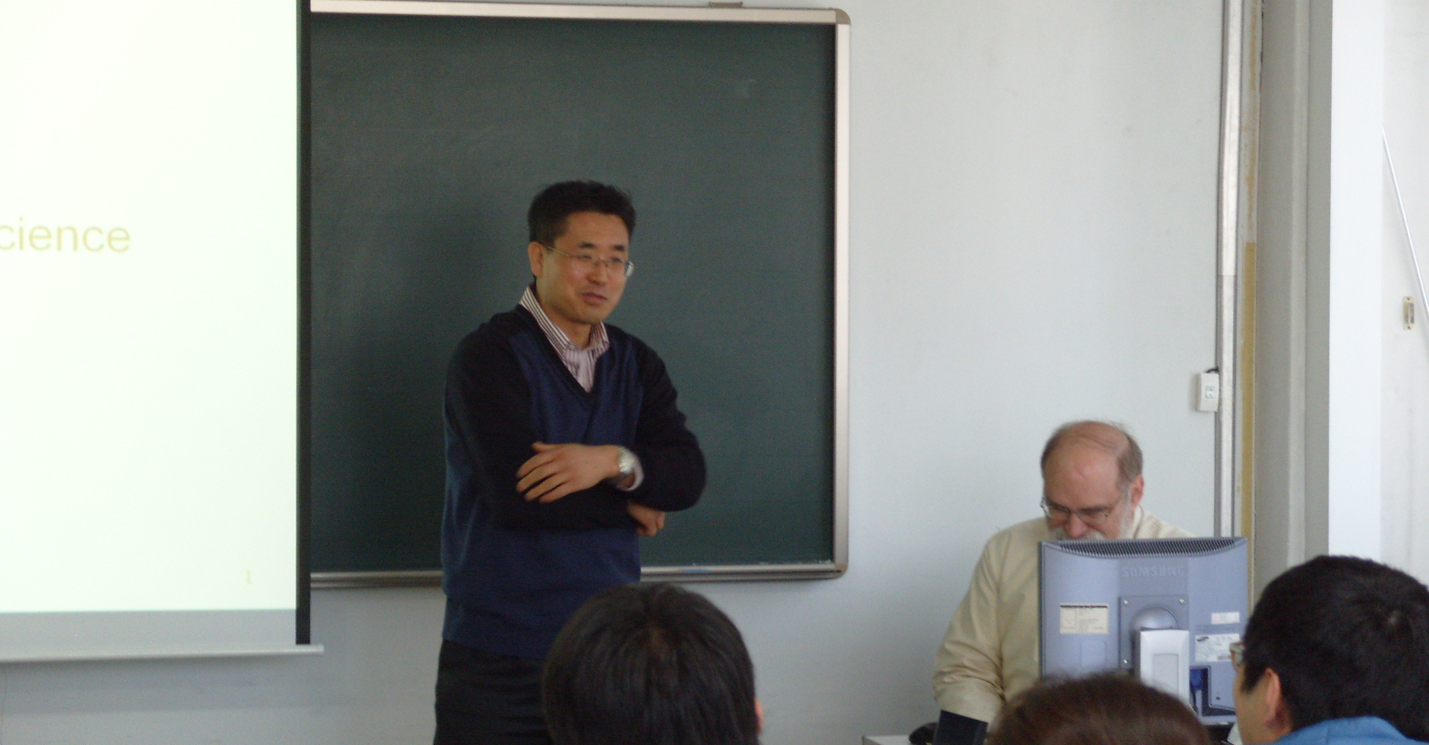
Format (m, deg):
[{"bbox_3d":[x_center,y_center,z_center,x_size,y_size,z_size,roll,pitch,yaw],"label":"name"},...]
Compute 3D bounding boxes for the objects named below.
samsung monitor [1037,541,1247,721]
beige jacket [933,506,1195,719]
[{"bbox_3d":[0.736,0.465,5.892,0.370,0.365,0.185,-1,2,-14],"label":"samsung monitor"},{"bbox_3d":[0.660,0.506,6.258,0.550,0.530,0.400,0,2,0],"label":"beige jacket"}]

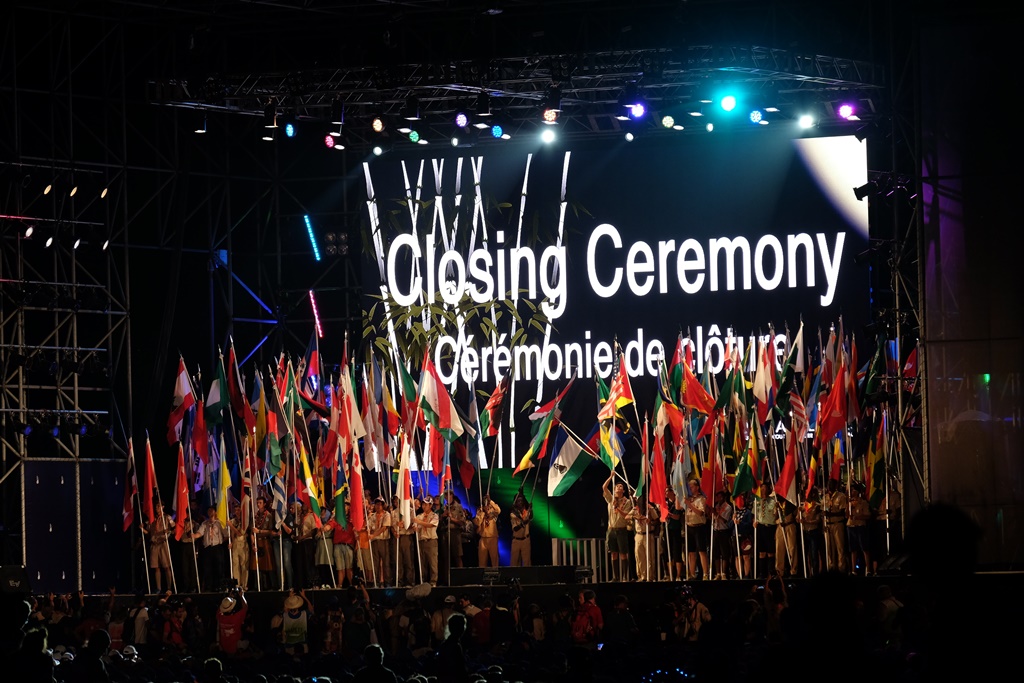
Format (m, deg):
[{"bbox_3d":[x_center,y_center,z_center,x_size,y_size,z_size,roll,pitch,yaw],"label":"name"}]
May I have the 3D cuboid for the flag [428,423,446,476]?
[{"bbox_3d":[-1.384,1.988,123.683,0.334,1.041,0.300,-2,-3,11],"label":"flag"}]

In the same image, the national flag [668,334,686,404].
[{"bbox_3d":[3.207,0.543,129.000,0.293,1.348,0.300,-2,-2,12],"label":"national flag"}]

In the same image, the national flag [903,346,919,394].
[{"bbox_3d":[7.244,0.509,121.000,0.380,0.920,0.300,-2,-2,12],"label":"national flag"}]

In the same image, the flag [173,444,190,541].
[{"bbox_3d":[-6.245,2.853,125.779,0.340,1.814,0.250,-1,-2,9],"label":"flag"}]

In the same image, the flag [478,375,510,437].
[{"bbox_3d":[-0.341,1.179,122.600,0.550,1.140,0.350,-2,-2,12],"label":"flag"}]

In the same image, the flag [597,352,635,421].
[{"bbox_3d":[1.871,0.796,120.363,0.687,1.266,0.400,-2,-3,11],"label":"flag"}]

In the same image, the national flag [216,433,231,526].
[{"bbox_3d":[-5.525,2.643,127.490,0.253,1.800,0.240,-1,-2,12],"label":"national flag"}]

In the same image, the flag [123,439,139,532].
[{"bbox_3d":[-7.354,2.776,128.310,0.294,1.812,0.240,-1,-2,12],"label":"flag"}]

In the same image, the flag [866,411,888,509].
[{"bbox_3d":[6.726,2.171,122.490,0.354,1.803,0.280,-1,-2,12],"label":"flag"}]

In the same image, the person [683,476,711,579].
[{"bbox_3d":[3.315,3.378,119.600,0.540,1.820,0.420,-2,-3,18],"label":"person"}]

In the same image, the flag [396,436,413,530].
[{"bbox_3d":[-2.033,2.686,125.920,0.288,1.778,0.240,-1,-2,12],"label":"flag"}]

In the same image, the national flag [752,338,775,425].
[{"bbox_3d":[4.836,0.769,128.000,0.364,1.644,0.320,-2,-2,12],"label":"national flag"}]

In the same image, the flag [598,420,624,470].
[{"bbox_3d":[1.888,1.954,126.300,0.430,0.975,0.350,-2,-2,12],"label":"flag"}]

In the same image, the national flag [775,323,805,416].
[{"bbox_3d":[5.043,0.491,120.979,0.545,1.672,0.350,-2,-3,11],"label":"national flag"}]

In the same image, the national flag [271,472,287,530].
[{"bbox_3d":[-4.319,2.923,123.129,0.296,1.147,0.250,-2,-3,11],"label":"national flag"}]

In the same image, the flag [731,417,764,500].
[{"bbox_3d":[4.212,2.075,119.062,0.537,1.467,0.350,-2,-3,11],"label":"flag"}]

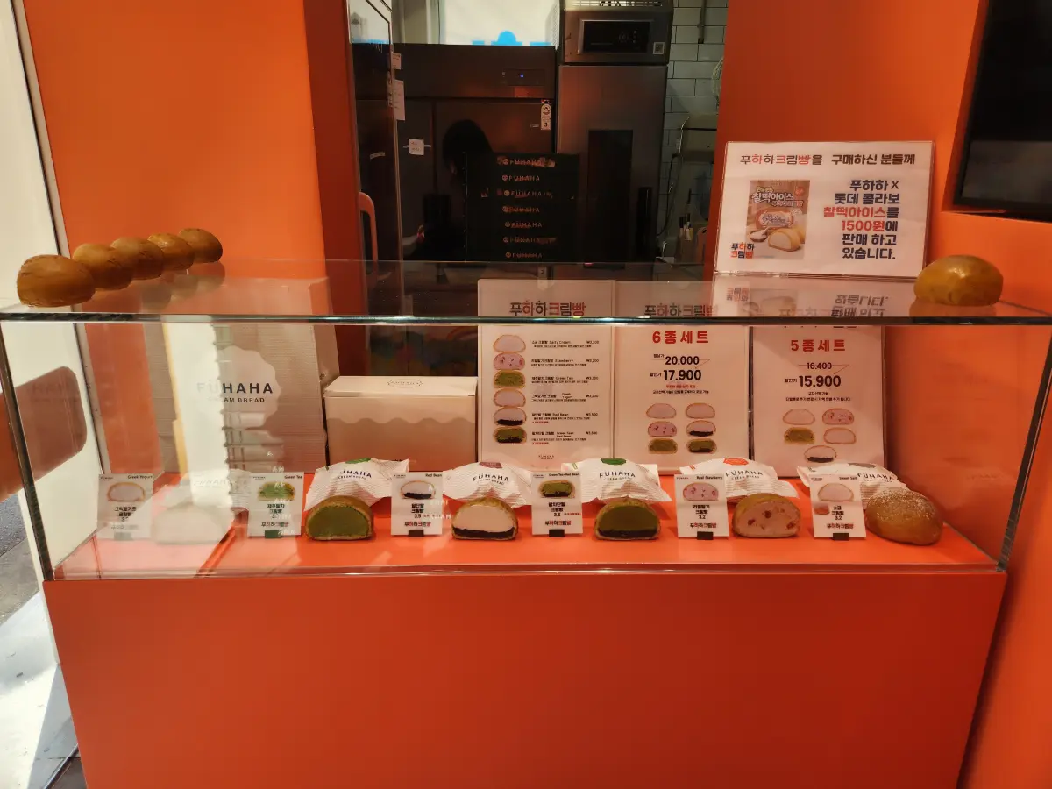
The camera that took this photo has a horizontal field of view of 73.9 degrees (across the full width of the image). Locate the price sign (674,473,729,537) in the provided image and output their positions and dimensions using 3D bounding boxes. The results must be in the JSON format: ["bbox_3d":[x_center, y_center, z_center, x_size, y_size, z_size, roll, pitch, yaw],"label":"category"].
[{"bbox_3d":[0.229,0.146,0.910,0.066,0.081,0.020,-1,-6,-5],"label":"price sign"}]

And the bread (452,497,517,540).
[{"bbox_3d":[-0.053,0.153,0.905,0.083,0.053,0.050,0,17,-3],"label":"bread"}]

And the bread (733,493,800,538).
[{"bbox_3d":[0.312,0.156,0.925,0.083,0.054,0.050,-1,17,-6],"label":"bread"}]

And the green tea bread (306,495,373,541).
[{"bbox_3d":[-0.236,0.151,0.900,0.085,0.054,0.050,0,17,-3],"label":"green tea bread"}]

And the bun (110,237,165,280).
[{"bbox_3d":[-0.545,-0.192,0.980,0.077,0.054,0.085,0,17,-3],"label":"bun"}]

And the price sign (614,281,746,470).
[{"bbox_3d":[0.247,-0.027,1.113,0.214,0.304,0.020,0,1,-1],"label":"price sign"}]

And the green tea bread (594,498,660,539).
[{"bbox_3d":[0.131,0.157,0.920,0.083,0.051,0.050,0,17,-1],"label":"green tea bread"}]

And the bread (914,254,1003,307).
[{"bbox_3d":[0.534,-0.143,0.865,0.096,0.057,0.090,0,17,-3],"label":"bread"}]

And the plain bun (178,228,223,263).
[{"bbox_3d":[-0.545,-0.247,1.158,0.077,0.054,0.085,0,17,-3],"label":"plain bun"}]

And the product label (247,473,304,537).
[{"bbox_3d":[-0.326,0.143,0.912,0.068,0.081,0.015,0,-5,-2],"label":"product label"}]

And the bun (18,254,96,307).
[{"bbox_3d":[-0.516,-0.126,0.767,0.073,0.054,0.074,0,17,-1],"label":"bun"}]

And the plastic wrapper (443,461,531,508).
[{"bbox_3d":[-0.061,0.125,1.006,0.150,0.058,0.105,3,17,8],"label":"plastic wrapper"}]

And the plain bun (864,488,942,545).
[{"bbox_3d":[0.496,0.156,0.920,0.091,0.060,0.085,5,18,13],"label":"plain bun"}]

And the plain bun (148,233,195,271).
[{"bbox_3d":[-0.536,-0.219,1.068,0.073,0.054,0.075,0,17,-1],"label":"plain bun"}]

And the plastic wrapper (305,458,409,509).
[{"bbox_3d":[-0.237,0.122,0.982,0.132,0.060,0.108,-5,18,-17],"label":"plastic wrapper"}]

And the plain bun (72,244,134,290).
[{"bbox_3d":[-0.538,-0.165,0.892,0.077,0.054,0.085,0,17,-3],"label":"plain bun"}]

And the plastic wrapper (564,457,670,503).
[{"bbox_3d":[0.131,0.123,0.998,0.138,0.060,0.110,-2,17,-8],"label":"plastic wrapper"}]

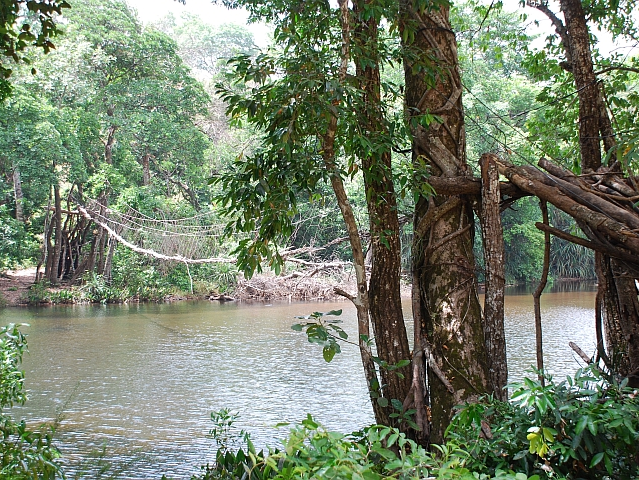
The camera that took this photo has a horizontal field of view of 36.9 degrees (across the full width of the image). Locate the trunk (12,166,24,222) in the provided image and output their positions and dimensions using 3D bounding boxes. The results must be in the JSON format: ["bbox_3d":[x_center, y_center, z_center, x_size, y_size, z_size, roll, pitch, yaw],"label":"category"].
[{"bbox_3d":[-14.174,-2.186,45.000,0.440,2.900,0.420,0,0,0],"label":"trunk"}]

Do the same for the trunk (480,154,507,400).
[{"bbox_3d":[1.641,0.362,9.000,0.220,2.350,0.210,0,0,0],"label":"trunk"}]

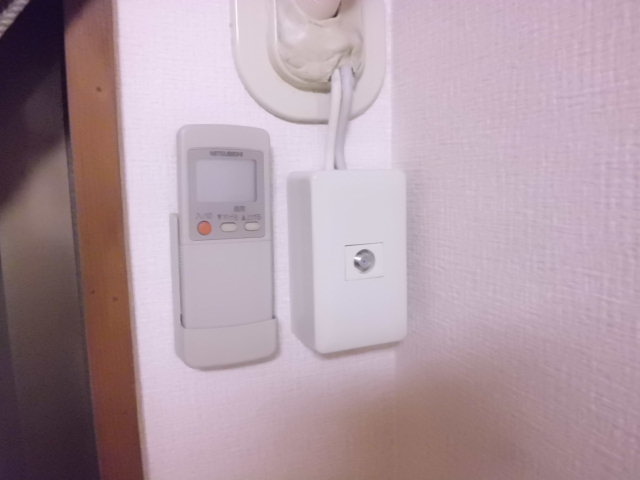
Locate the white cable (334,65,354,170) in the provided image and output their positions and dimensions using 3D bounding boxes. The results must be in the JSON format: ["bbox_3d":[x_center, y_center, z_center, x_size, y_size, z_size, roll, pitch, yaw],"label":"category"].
[{"bbox_3d":[0.017,-0.086,0.342,0.010,0.076,0.009,-1,9,-22],"label":"white cable"}]

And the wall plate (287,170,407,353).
[{"bbox_3d":[0.020,0.011,0.345,0.070,0.120,0.050,-4,8,-22],"label":"wall plate"}]

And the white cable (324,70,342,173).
[{"bbox_3d":[0.010,-0.084,0.339,0.009,0.073,0.009,-1,9,-22],"label":"white cable"}]

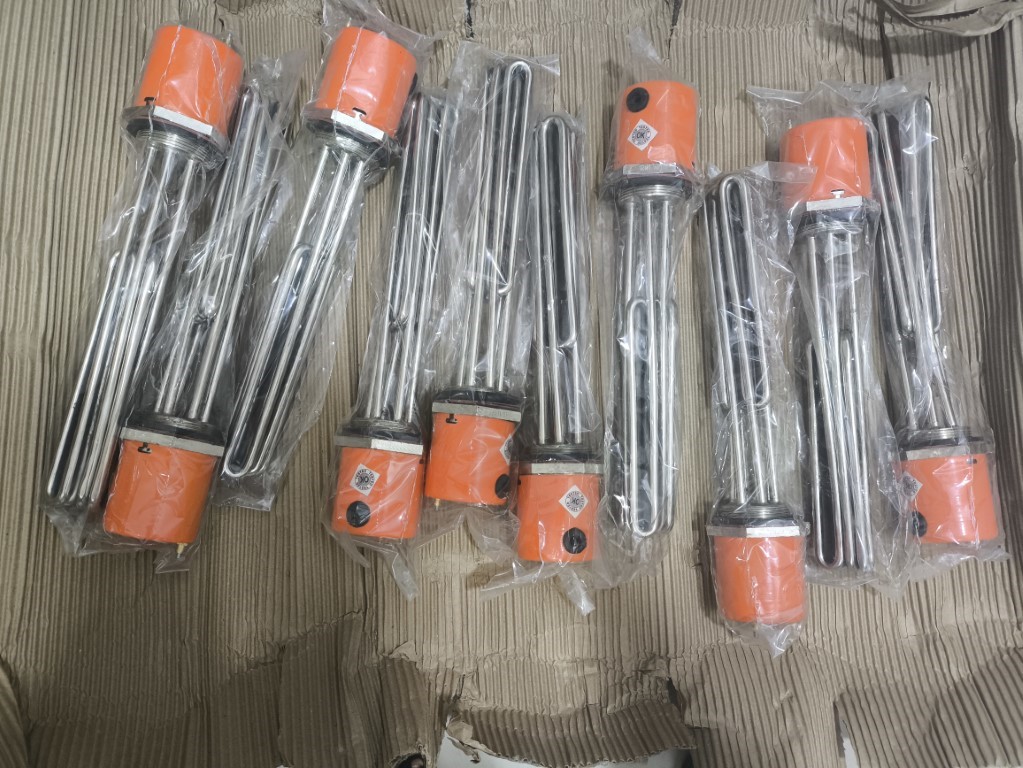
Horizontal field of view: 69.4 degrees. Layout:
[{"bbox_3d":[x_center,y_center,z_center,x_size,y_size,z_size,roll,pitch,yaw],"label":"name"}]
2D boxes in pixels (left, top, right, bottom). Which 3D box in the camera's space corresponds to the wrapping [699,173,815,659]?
[{"bbox_3d":[0.224,0.022,0.671,0.119,0.079,0.454,-1,86,0],"label":"wrapping"}]

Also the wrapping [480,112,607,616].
[{"bbox_3d":[0.031,-0.021,0.674,0.113,0.079,0.465,0,86,0],"label":"wrapping"}]

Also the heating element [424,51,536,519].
[{"bbox_3d":[-0.021,-0.093,0.674,0.086,0.078,0.399,5,84,0],"label":"heating element"}]

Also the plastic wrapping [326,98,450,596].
[{"bbox_3d":[-0.102,-0.041,0.669,0.092,0.079,0.468,7,86,0],"label":"plastic wrapping"}]

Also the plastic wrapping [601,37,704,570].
[{"bbox_3d":[0.125,-0.075,0.672,0.093,0.079,0.506,1,86,0],"label":"plastic wrapping"}]

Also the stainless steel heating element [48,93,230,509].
[{"bbox_3d":[-0.316,-0.061,0.634,0.086,0.078,0.328,16,89,1],"label":"stainless steel heating element"}]

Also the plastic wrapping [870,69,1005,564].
[{"bbox_3d":[0.389,-0.056,0.677,0.118,0.079,0.456,-2,86,-1],"label":"plastic wrapping"}]

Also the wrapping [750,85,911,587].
[{"bbox_3d":[0.312,-0.048,0.677,0.135,0.079,0.476,-3,86,-1],"label":"wrapping"}]

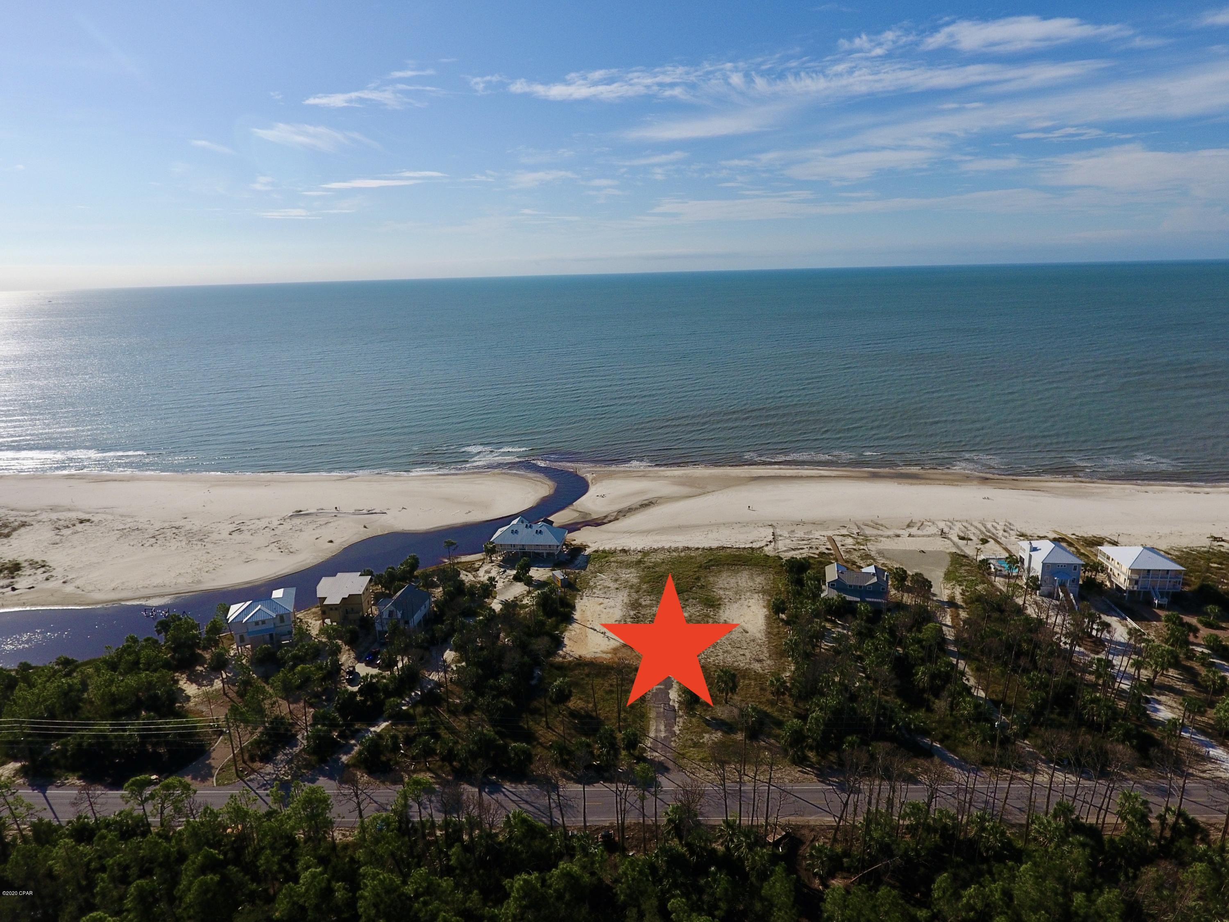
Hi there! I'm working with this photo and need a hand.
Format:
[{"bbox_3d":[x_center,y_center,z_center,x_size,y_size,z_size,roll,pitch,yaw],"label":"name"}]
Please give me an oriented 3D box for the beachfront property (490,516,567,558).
[{"bbox_3d":[-26.580,23.420,224.760,23.000,10.200,16.600,0,15,6],"label":"beachfront property"}]

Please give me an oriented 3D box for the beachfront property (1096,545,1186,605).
[{"bbox_3d":[137.950,28.270,186.360,13.400,12.000,16.000,0,15,6],"label":"beachfront property"}]

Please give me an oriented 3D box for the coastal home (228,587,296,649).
[{"bbox_3d":[-85.670,38.200,174.290,13.800,10.800,15.700,-7,16,-19],"label":"coastal home"}]

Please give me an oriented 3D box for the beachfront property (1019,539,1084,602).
[{"bbox_3d":[116.600,27.710,190.230,10.100,12.200,15.100,0,15,7],"label":"beachfront property"}]

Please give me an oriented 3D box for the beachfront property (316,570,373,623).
[{"bbox_3d":[-69.370,35.470,183.430,12.600,10.500,11.500,-1,15,3],"label":"beachfront property"}]

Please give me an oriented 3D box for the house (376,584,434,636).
[{"bbox_3d":[-53.040,37.440,176.690,11.200,9.300,12.100,1,15,9],"label":"house"}]

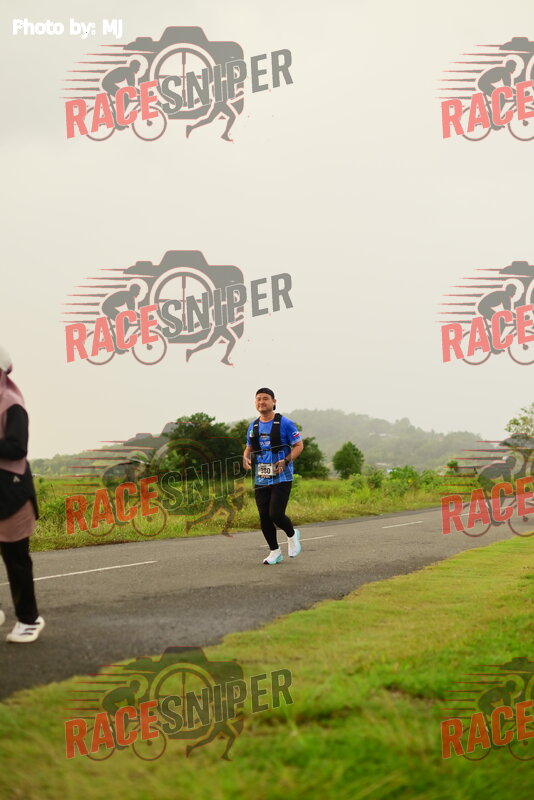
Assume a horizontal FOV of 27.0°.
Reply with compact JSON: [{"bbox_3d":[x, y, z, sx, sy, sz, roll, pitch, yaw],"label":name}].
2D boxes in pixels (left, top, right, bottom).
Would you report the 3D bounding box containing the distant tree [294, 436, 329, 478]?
[{"bbox_3d":[3.440,4.590,88.000,2.850,3.480,2.850,0,-4,0],"label":"distant tree"}]

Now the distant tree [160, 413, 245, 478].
[{"bbox_3d":[-4.285,3.138,75.000,5.400,4.500,4.800,0,-4,0],"label":"distant tree"}]

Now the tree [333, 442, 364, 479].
[{"bbox_3d":[6.450,4.830,88.000,2.530,3.010,2.530,0,-4,0],"label":"tree"}]

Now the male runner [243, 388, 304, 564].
[{"bbox_3d":[0.061,0.723,10.500,0.550,1.660,0.500,-2,-4,25],"label":"male runner"}]

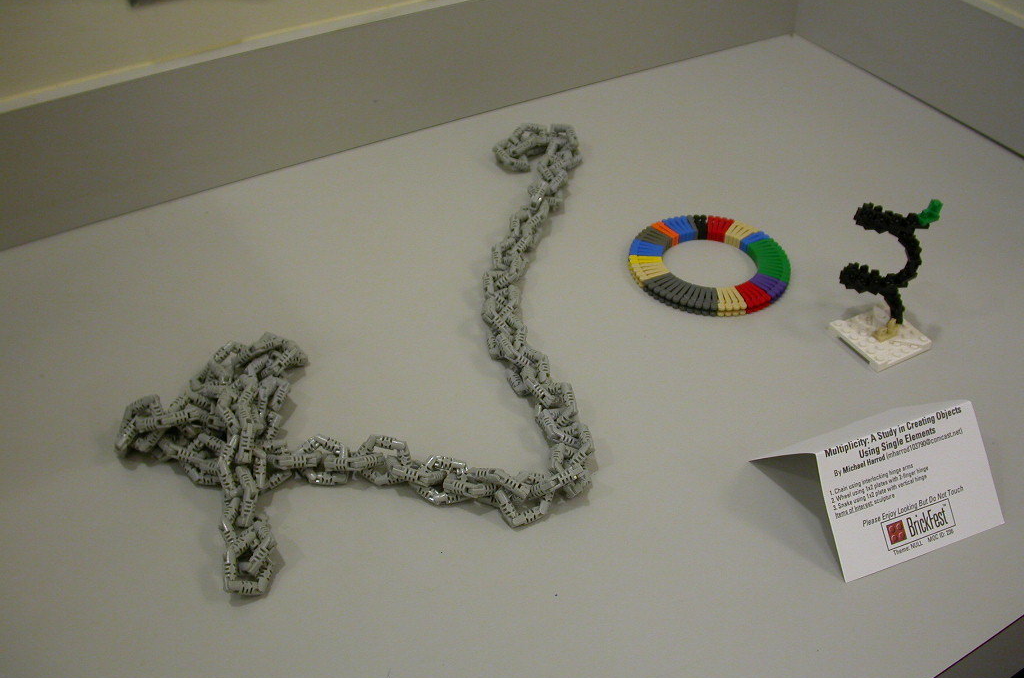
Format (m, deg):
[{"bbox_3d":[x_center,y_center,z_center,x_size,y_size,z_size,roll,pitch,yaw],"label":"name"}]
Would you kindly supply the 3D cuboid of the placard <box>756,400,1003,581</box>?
[{"bbox_3d":[0.207,0.067,0.627,0.108,0.054,0.095,-15,42,-19],"label":"placard"}]

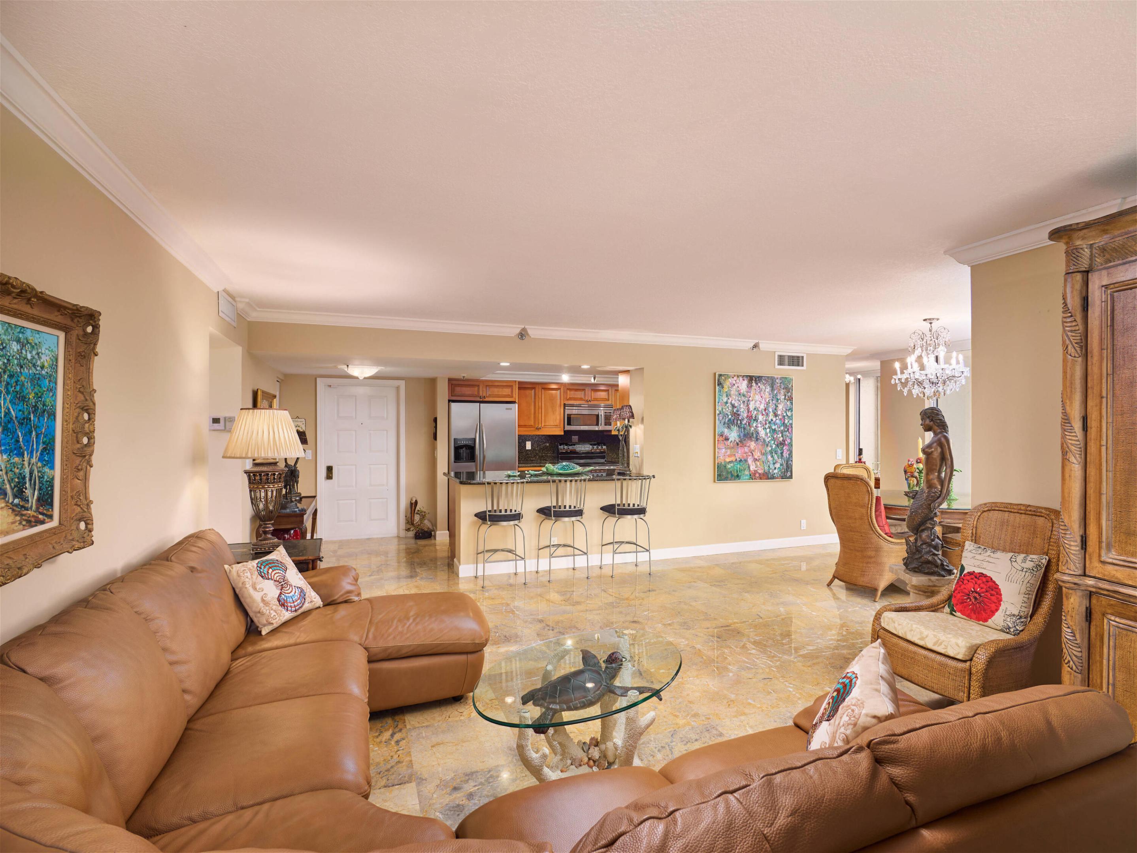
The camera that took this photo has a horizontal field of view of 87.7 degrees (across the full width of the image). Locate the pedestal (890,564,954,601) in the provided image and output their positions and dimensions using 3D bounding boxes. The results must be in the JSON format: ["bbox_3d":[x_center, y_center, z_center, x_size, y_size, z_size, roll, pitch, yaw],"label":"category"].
[{"bbox_3d":[2.522,1.250,4.151,0.360,0.460,0.360,0,0,0],"label":"pedestal"}]

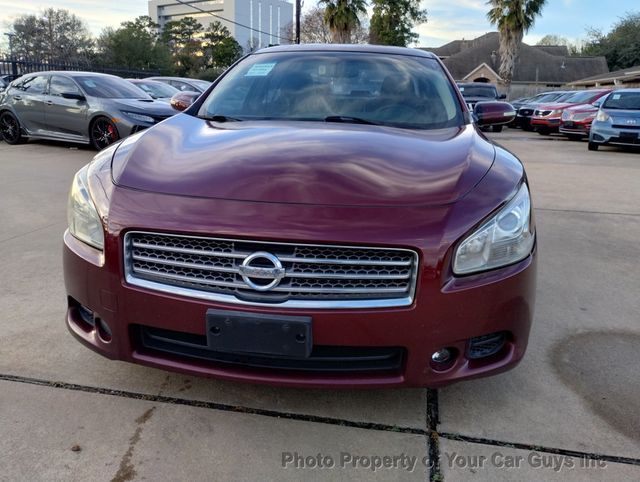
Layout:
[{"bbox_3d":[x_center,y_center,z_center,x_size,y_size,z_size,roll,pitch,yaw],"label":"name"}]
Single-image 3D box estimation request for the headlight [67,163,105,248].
[{"bbox_3d":[-0.844,-0.148,1.947,0.320,0.260,0.440,4,16,8],"label":"headlight"}]

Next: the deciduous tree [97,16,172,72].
[{"bbox_3d":[-12.704,-12.388,36.094,5.290,6.000,5.290,-4,16,-18],"label":"deciduous tree"}]

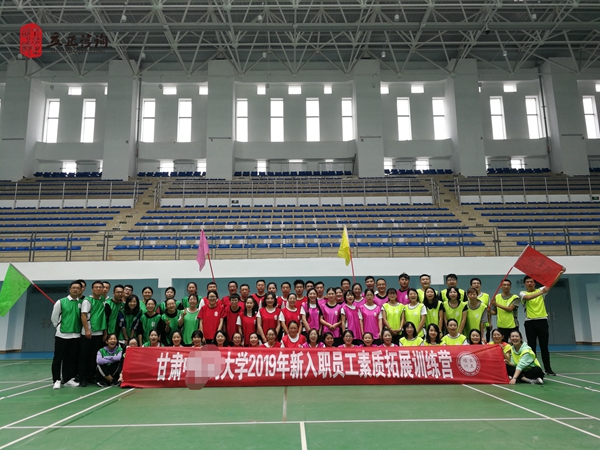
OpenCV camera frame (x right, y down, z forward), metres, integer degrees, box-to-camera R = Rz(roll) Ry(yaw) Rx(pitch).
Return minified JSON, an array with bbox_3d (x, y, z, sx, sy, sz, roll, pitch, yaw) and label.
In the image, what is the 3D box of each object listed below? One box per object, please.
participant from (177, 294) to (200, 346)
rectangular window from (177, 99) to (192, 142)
[{"bbox_3d":[-1.960,1.989,8.390,0.460,1.520,0.320,1,-11,-8],"label":"participant"},{"bbox_3d":[-7.519,-6.821,30.571,0.897,3.075,0.200,0,-12,-1],"label":"rectangular window"}]

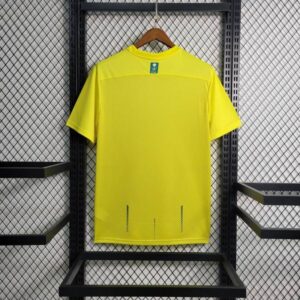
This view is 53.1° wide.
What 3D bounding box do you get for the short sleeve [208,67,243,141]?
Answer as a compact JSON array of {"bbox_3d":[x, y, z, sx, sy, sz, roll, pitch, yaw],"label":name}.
[{"bbox_3d":[0.284,-0.175,1.130,0.130,0.280,0.080,0,0,0],"label":"short sleeve"}]

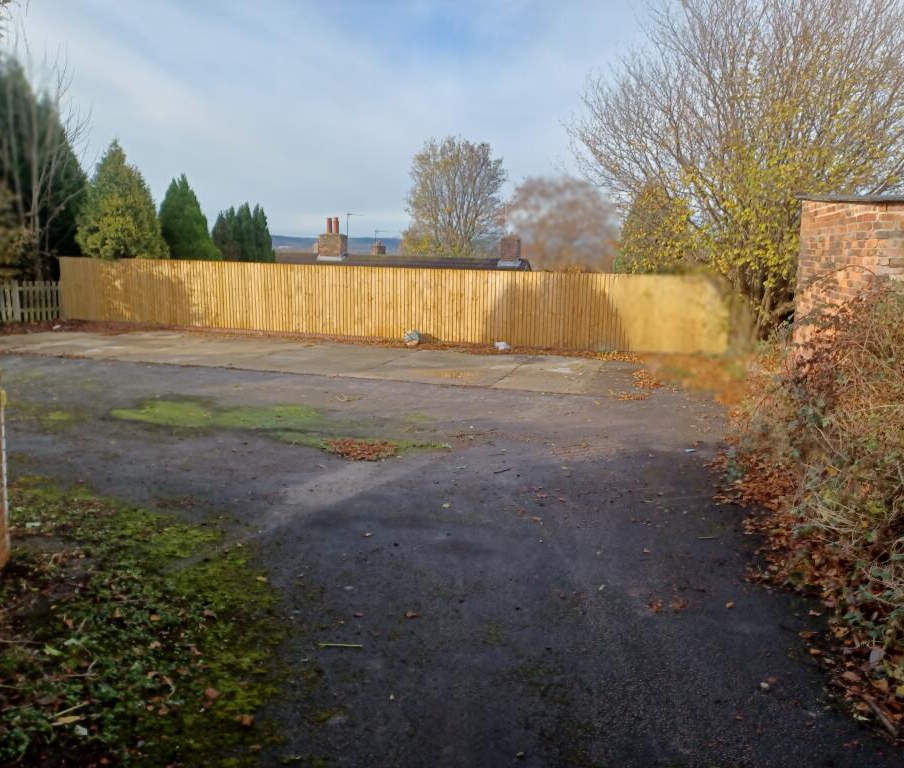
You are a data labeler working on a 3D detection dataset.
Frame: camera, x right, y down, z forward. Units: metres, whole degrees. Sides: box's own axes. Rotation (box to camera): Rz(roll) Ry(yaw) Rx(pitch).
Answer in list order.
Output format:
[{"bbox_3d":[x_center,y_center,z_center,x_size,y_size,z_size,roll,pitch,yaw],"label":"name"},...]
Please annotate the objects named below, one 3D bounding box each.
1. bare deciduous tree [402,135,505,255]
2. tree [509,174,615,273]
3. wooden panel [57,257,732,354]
[{"bbox_3d":[0.075,-9.533,49.083,6.897,13.193,6.897,1,11,0],"label":"bare deciduous tree"},{"bbox_3d":[6.228,-7.254,43.395,6.426,9.625,6.426,2,11,8],"label":"tree"},{"bbox_3d":[-2.576,-2.010,17.993,17.624,1.700,0.100,4,11,17],"label":"wooden panel"}]

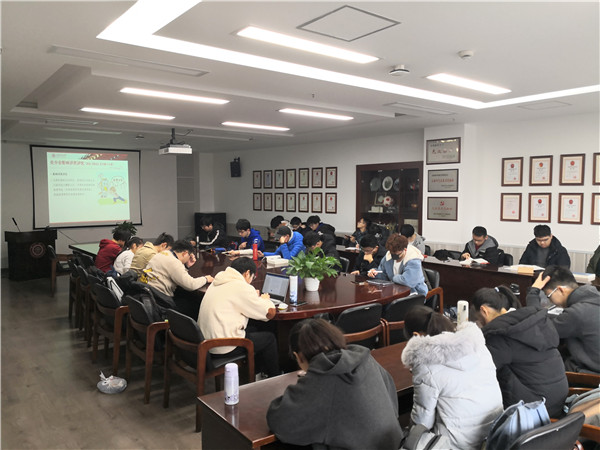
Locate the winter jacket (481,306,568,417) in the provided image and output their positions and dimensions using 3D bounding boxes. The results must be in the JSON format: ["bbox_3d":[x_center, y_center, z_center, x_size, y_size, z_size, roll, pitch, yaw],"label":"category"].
[{"bbox_3d":[1.216,0.750,2.570,0.500,0.600,0.480,-4,6,-40],"label":"winter jacket"}]

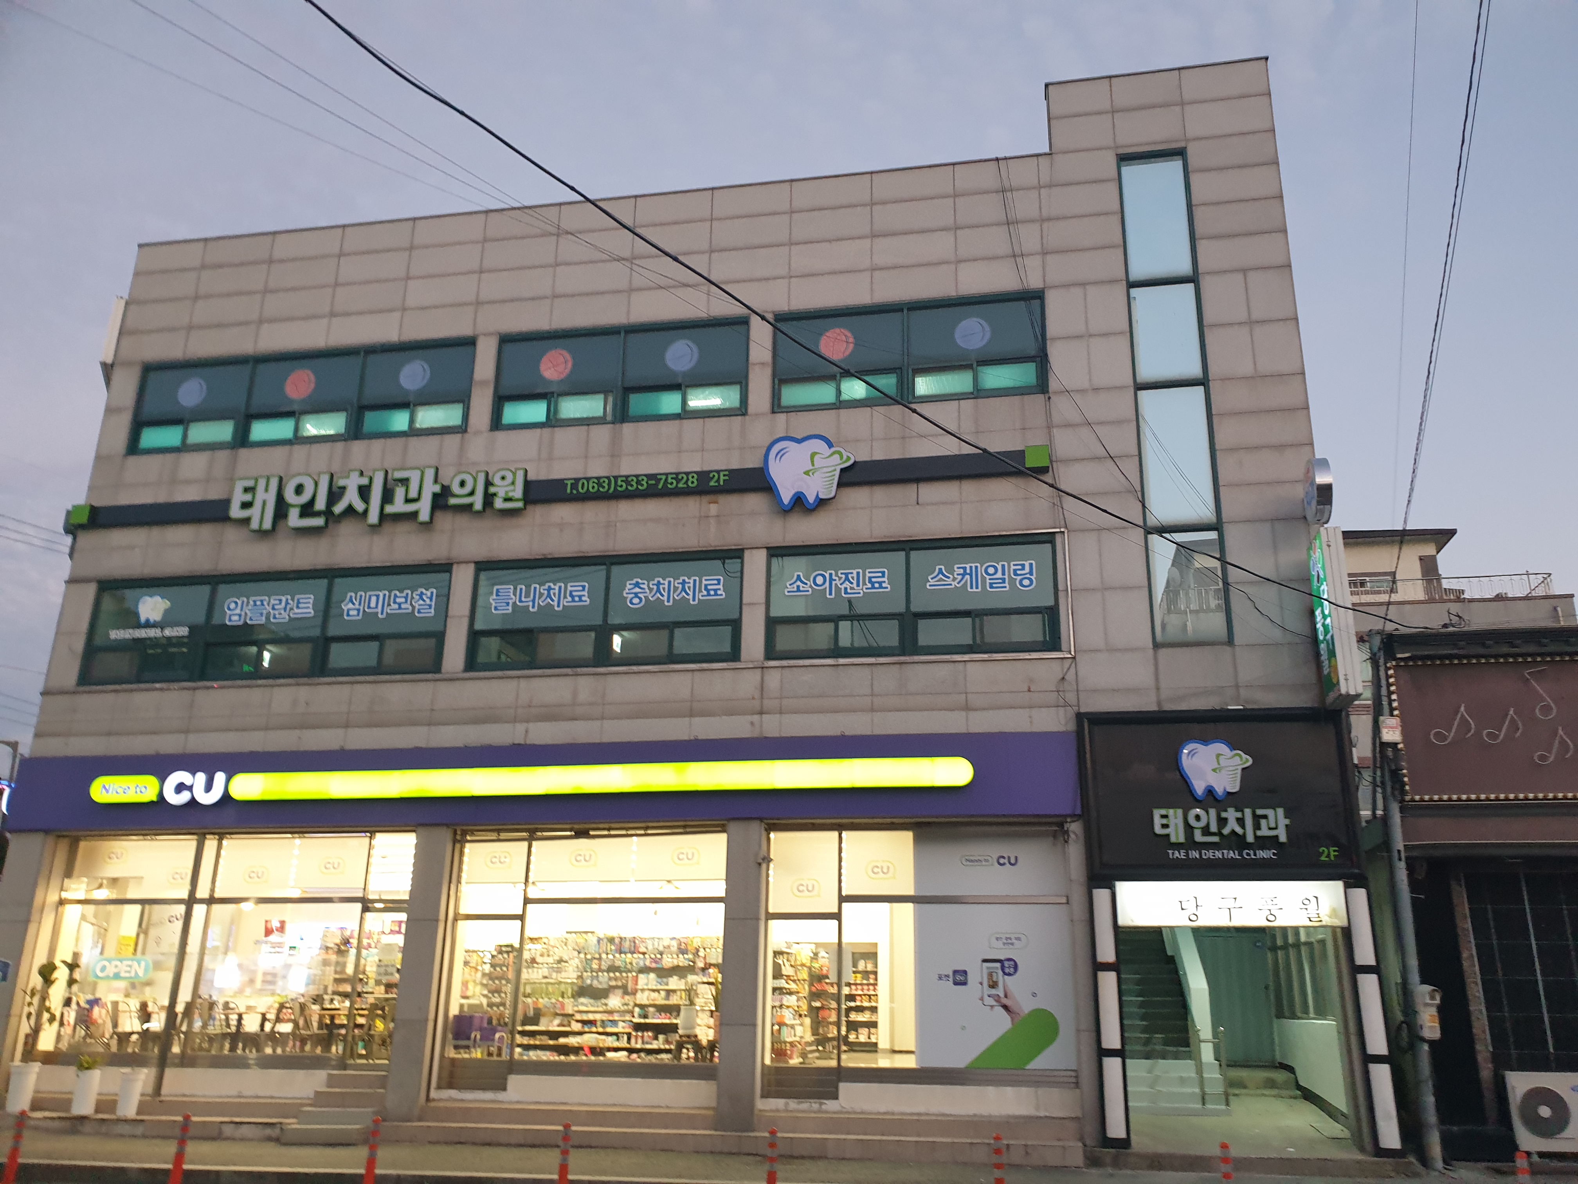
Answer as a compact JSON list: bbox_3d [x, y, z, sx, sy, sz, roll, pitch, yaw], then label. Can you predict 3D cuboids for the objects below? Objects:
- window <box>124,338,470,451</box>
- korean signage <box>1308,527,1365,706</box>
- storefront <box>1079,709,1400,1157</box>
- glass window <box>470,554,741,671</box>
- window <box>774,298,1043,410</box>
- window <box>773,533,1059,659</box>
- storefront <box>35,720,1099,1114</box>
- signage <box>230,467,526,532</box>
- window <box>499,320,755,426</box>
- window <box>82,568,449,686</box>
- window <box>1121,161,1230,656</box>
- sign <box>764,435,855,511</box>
[{"bbox_3d":[-7.049,-2.797,17.101,5.286,1.480,0.120,-2,-18,10],"label":"window"},{"bbox_3d":[6.039,0.290,13.163,0.219,1.890,0.660,-2,-18,10],"label":"korean signage"},{"bbox_3d":[4.751,3.559,12.854,2.867,4.533,0.400,-2,-18,10],"label":"storefront"},{"bbox_3d":[-2.375,0.261,15.234,3.628,1.455,0.120,-2,-18,10],"label":"glass window"},{"bbox_3d":[1.565,-3.140,15.604,3.568,1.478,0.120,-2,-18,10],"label":"window"},{"bbox_3d":[1.489,0.084,14.570,3.570,1.453,0.120,-2,-18,10],"label":"window"},{"bbox_3d":[-3.457,3.908,14.299,13.727,4.031,0.550,-2,-18,10],"label":"storefront"},{"bbox_3d":[-5.610,-1.257,16.160,4.302,0.822,0.140,-2,-18,10],"label":"signage"},{"bbox_3d":[-2.318,-2.978,16.276,3.603,1.478,0.120,-2,-18,10],"label":"window"},{"bbox_3d":[-7.104,0.479,16.046,5.322,1.476,0.120,-2,-18,10],"label":"window"},{"bbox_3d":[4.781,-2.622,14.835,0.862,6.843,0.120,-2,-18,10],"label":"window"},{"bbox_3d":[0.273,-1.496,15.135,1.171,1.037,0.130,-2,-18,10],"label":"sign"}]

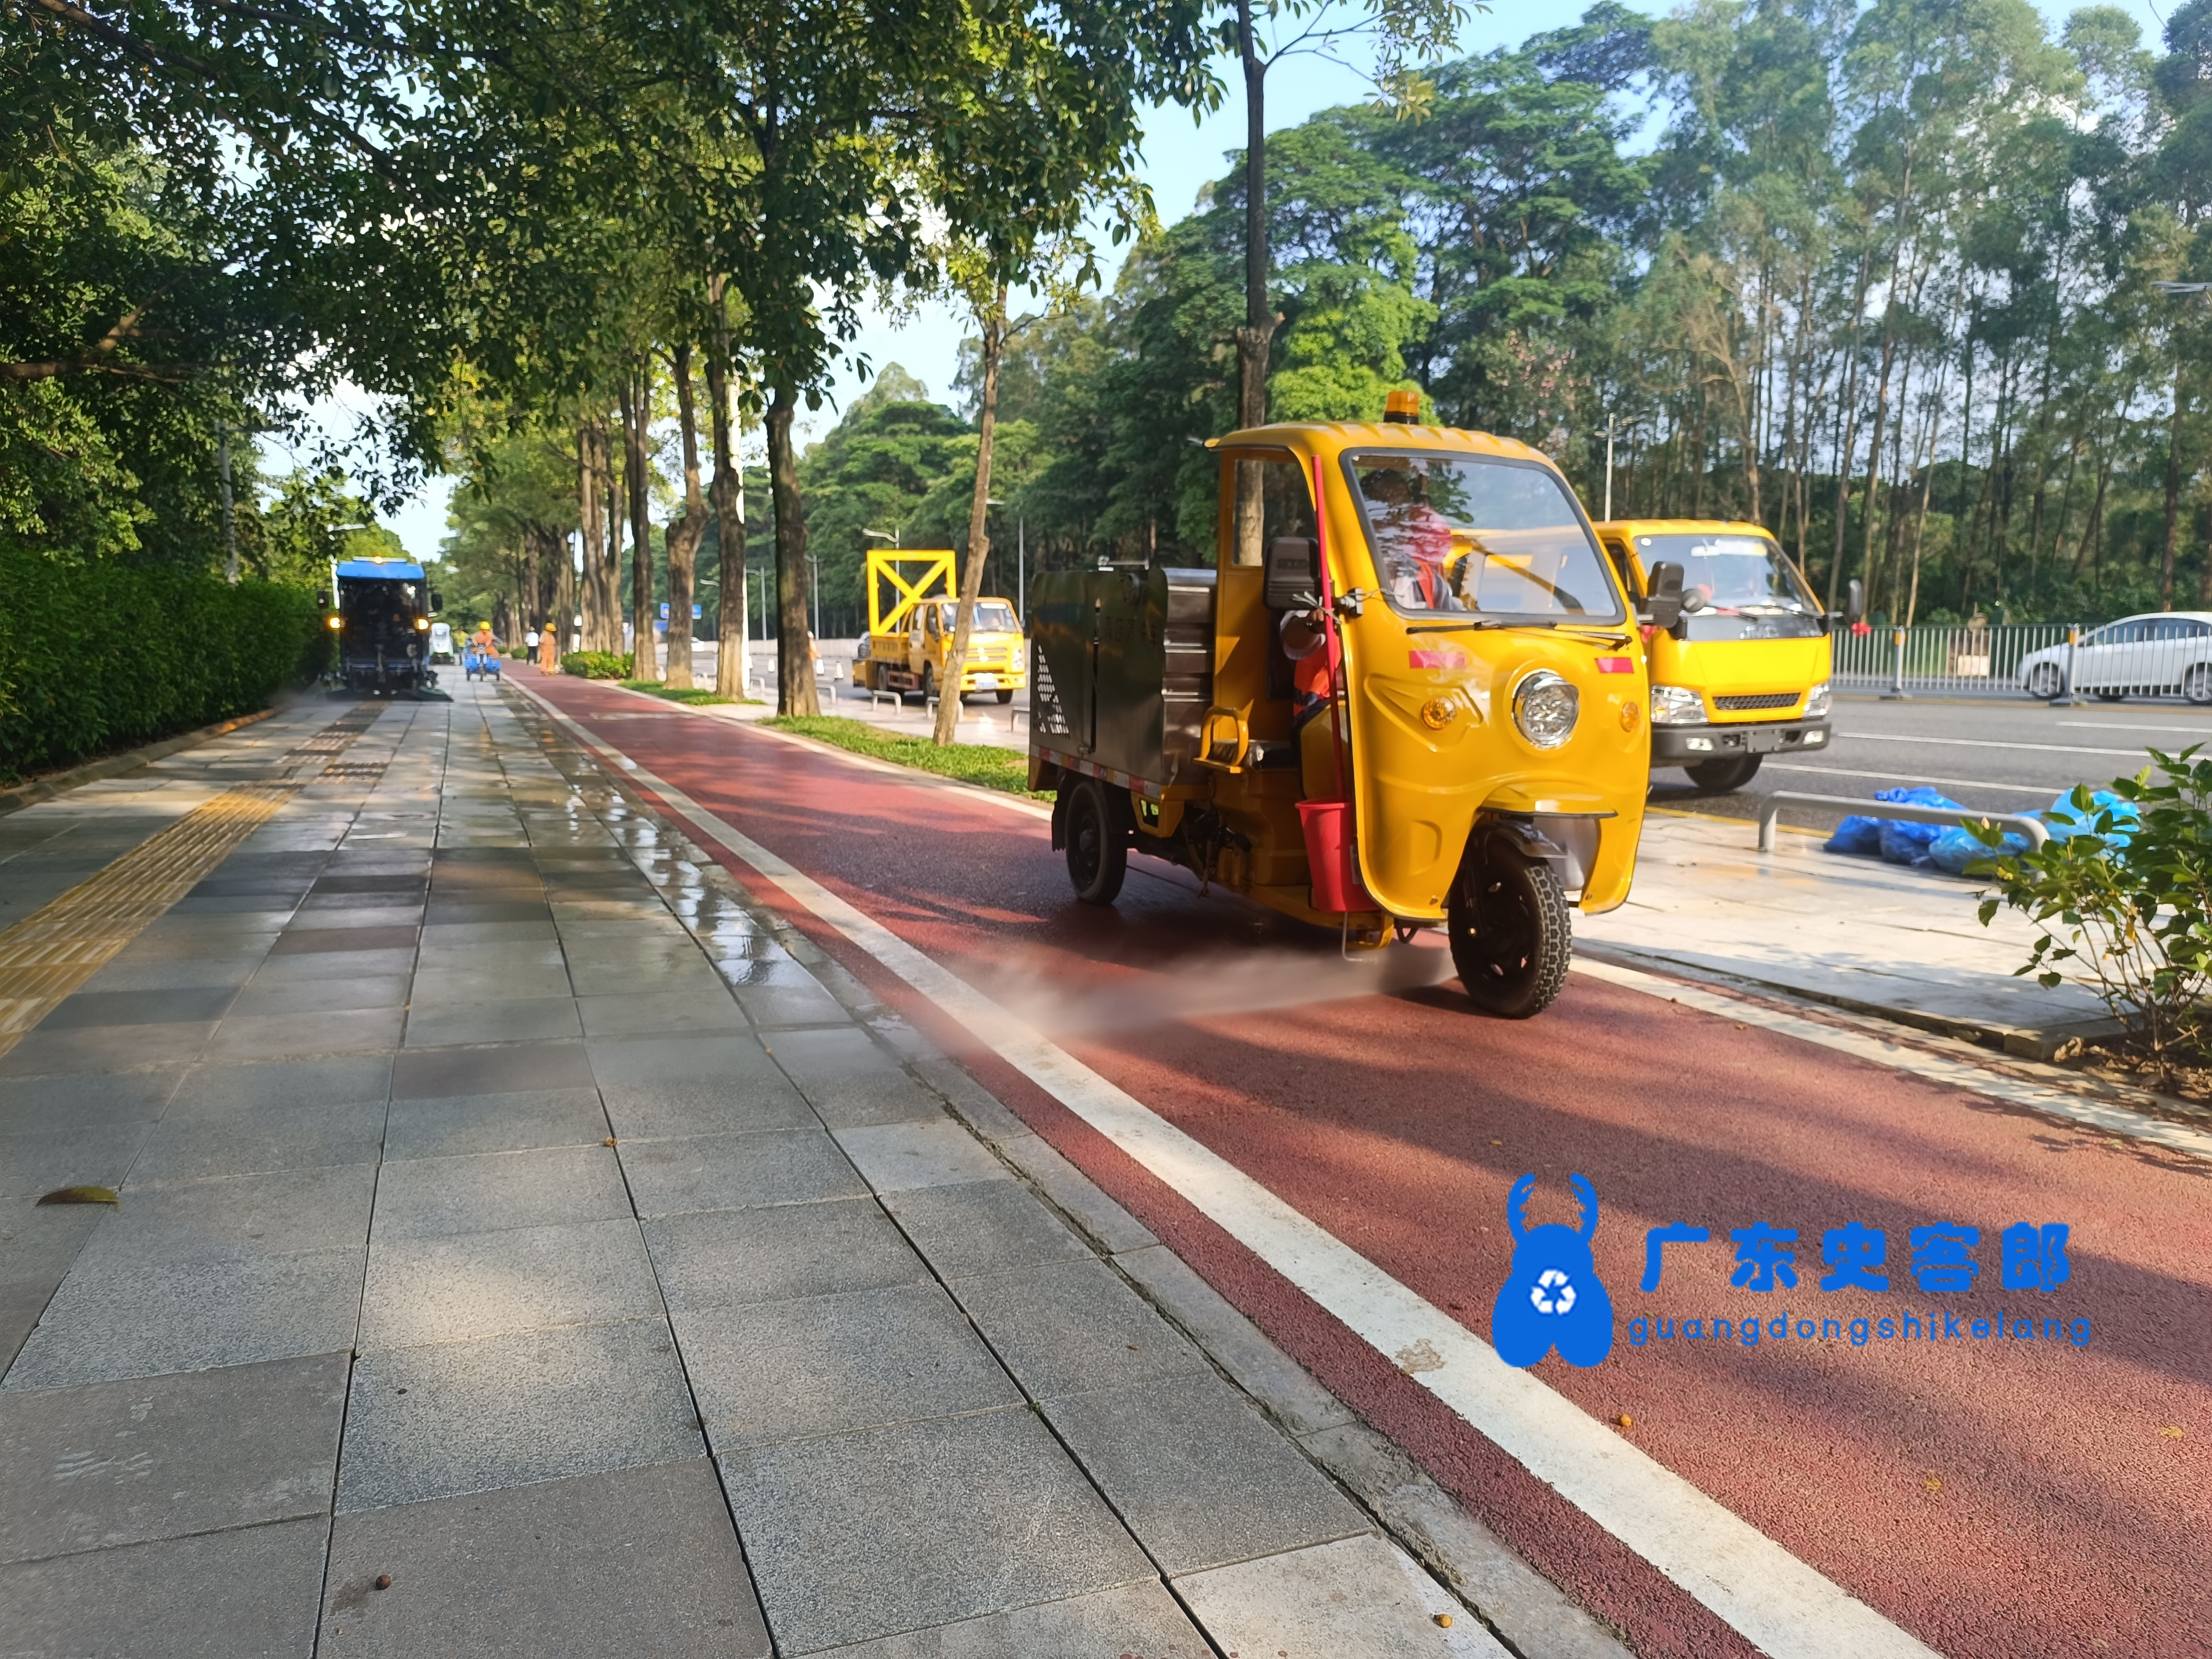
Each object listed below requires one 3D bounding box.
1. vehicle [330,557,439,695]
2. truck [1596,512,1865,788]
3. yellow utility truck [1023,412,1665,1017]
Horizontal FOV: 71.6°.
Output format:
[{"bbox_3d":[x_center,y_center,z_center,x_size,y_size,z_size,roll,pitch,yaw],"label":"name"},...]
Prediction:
[{"bbox_3d":[-14.727,-4.138,31.286,2.100,2.650,3.600,-3,8,-22],"label":"vehicle"},{"bbox_3d":[3.478,-1.514,13.312,1.920,2.130,5.400,-4,8,-27],"label":"truck"},{"bbox_3d":[0.806,-0.563,6.085,1.160,2.020,3.420,-3,8,-22],"label":"yellow utility truck"}]

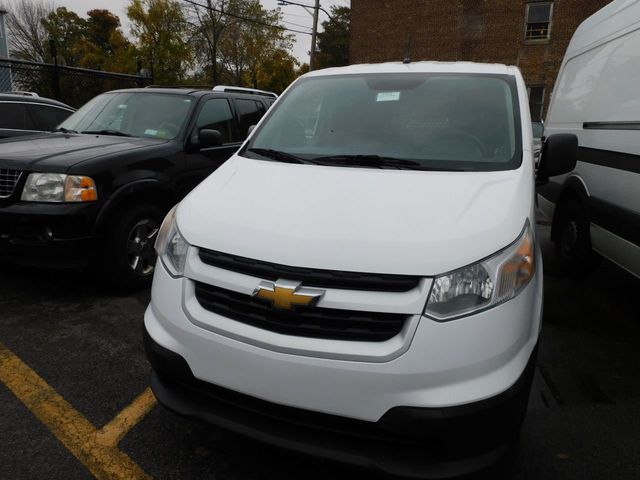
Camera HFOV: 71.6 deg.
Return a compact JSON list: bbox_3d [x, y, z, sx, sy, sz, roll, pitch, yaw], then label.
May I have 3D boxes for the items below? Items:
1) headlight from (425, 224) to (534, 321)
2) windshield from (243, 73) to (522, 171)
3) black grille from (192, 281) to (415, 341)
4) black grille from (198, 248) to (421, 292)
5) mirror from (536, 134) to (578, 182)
[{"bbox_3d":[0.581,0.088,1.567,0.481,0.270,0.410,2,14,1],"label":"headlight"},{"bbox_3d":[0.329,-0.695,2.475,1.470,0.130,1.048,7,49,20],"label":"windshield"},{"bbox_3d":[-0.109,0.253,1.601,0.860,0.155,0.130,7,15,20],"label":"black grille"},{"bbox_3d":[-0.095,0.109,1.595,0.890,0.070,0.130,7,15,20],"label":"black grille"},{"bbox_3d":[1.228,-0.428,2.300,0.175,0.245,0.140,7,15,20],"label":"mirror"}]

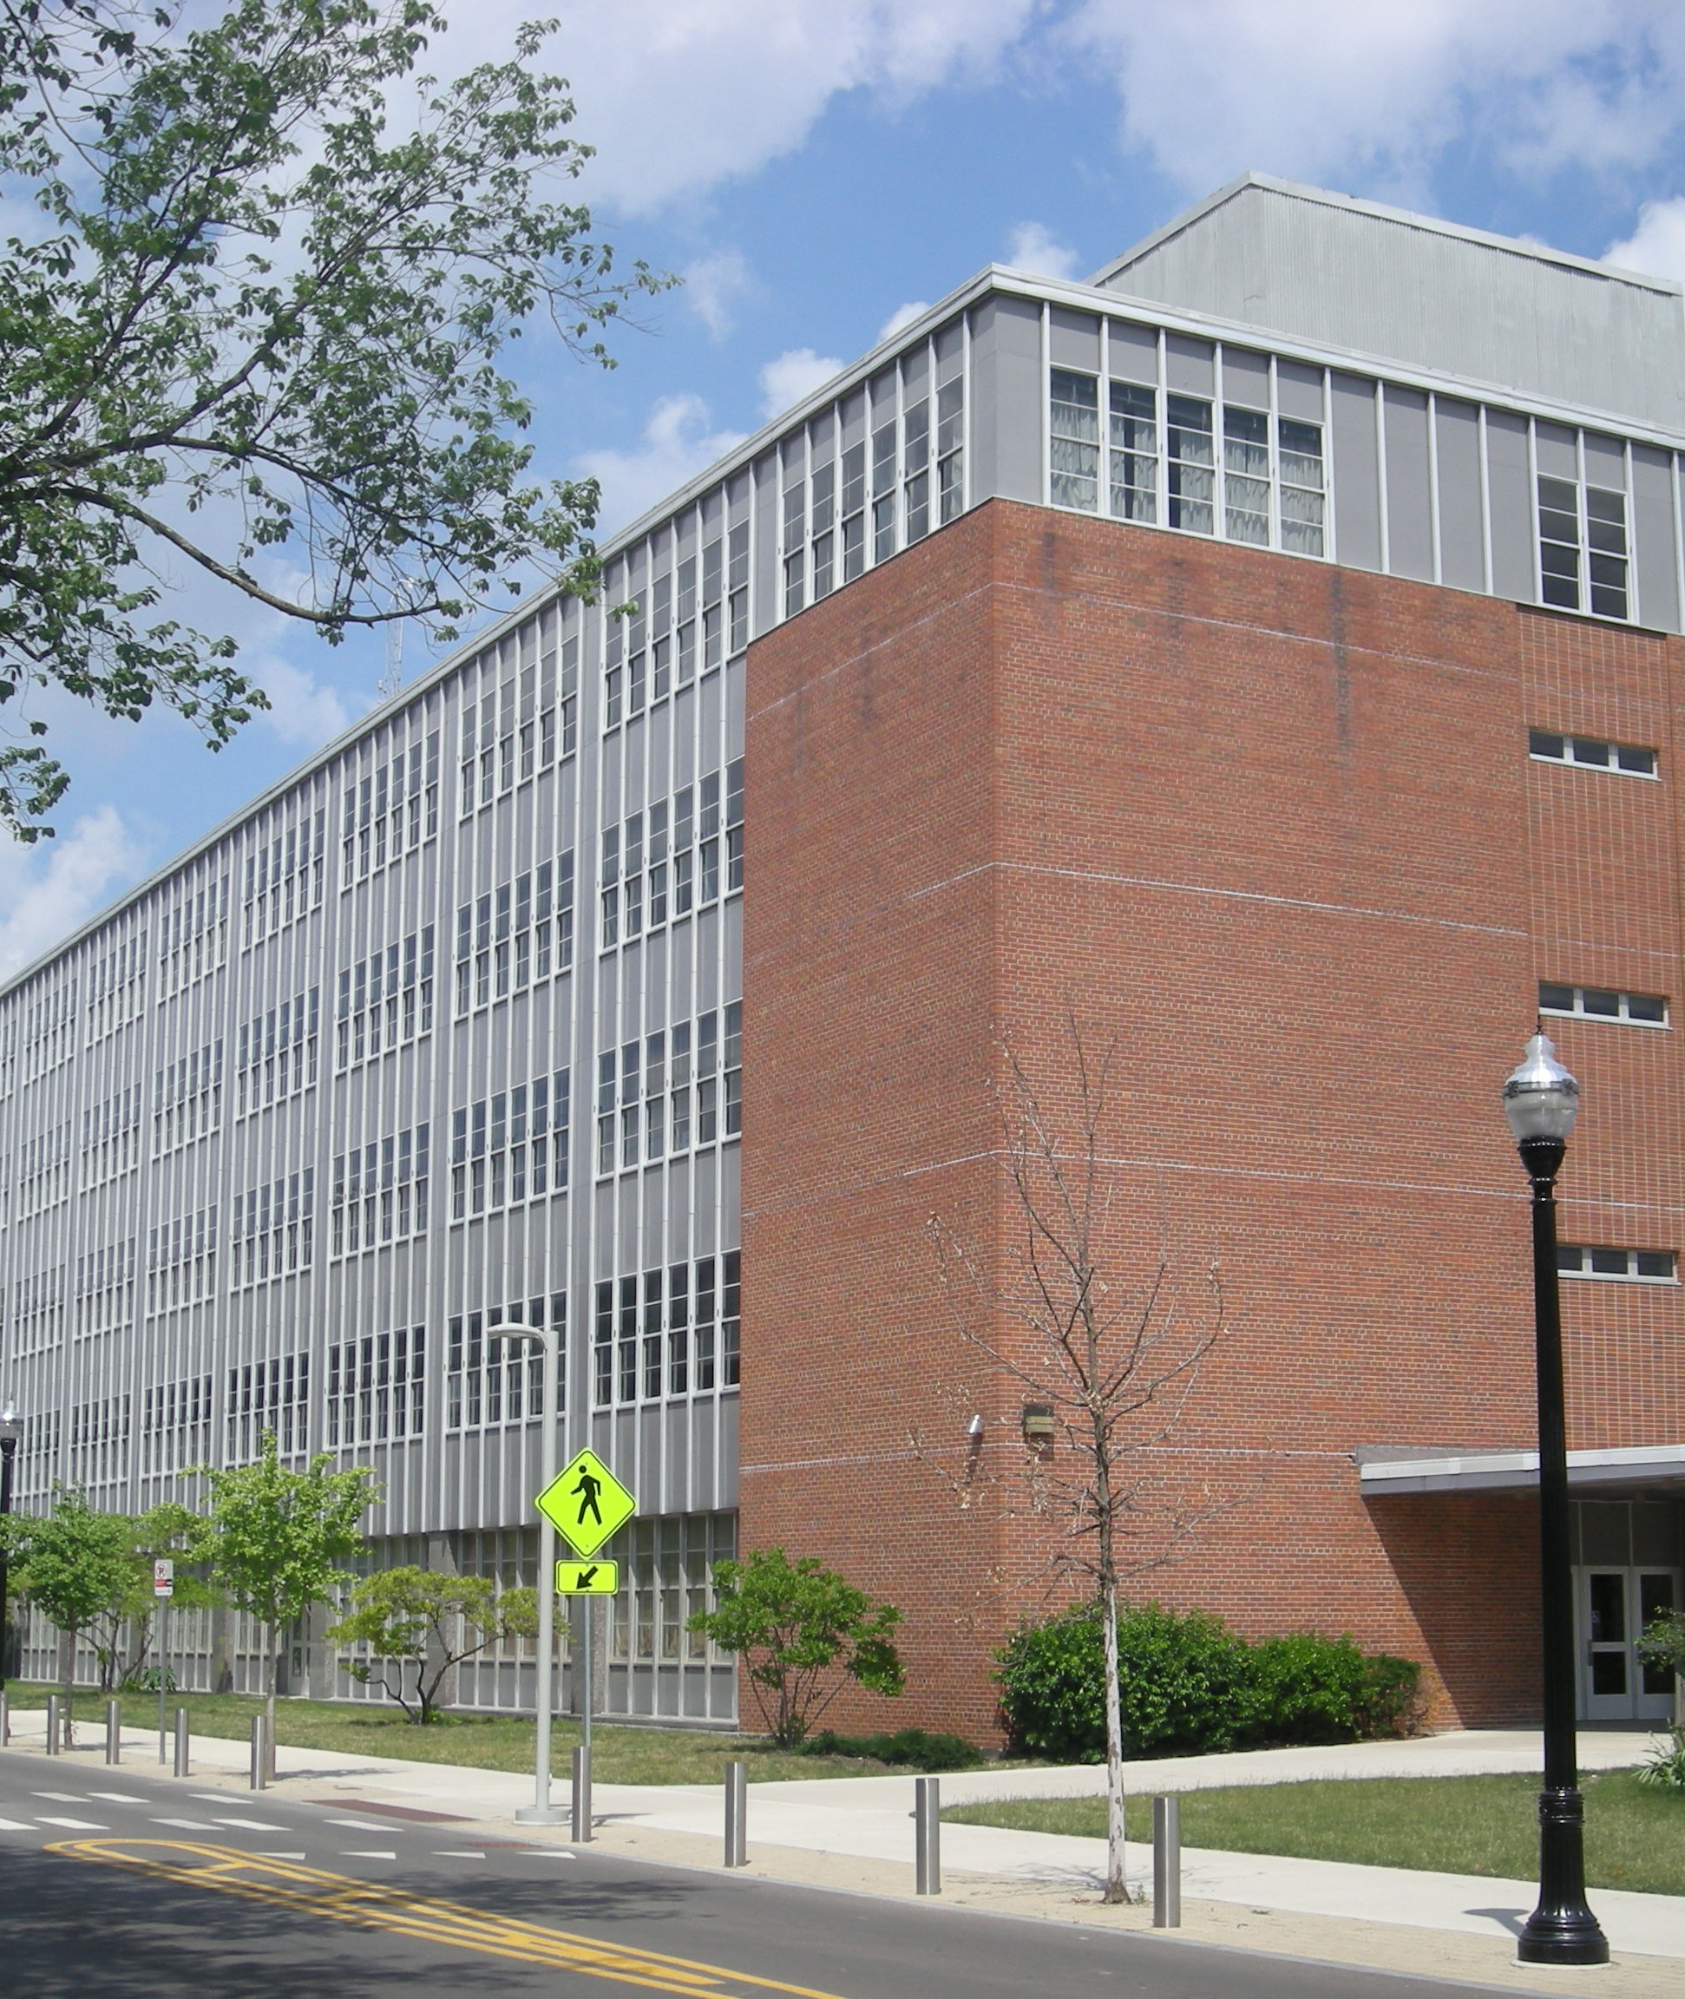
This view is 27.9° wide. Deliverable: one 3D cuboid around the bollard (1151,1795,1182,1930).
[{"bbox_3d":[1.999,5.329,20.939,0.163,0.784,0.163,0,-10,0],"label":"bollard"}]

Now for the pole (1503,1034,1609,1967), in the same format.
[{"bbox_3d":[3.815,2.607,18.240,0.475,4.940,0.475,5,-12,-26],"label":"pole"}]

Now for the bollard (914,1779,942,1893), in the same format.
[{"bbox_3d":[0.580,5.686,23.011,0.160,0.754,0.160,5,-11,-26],"label":"bollard"}]

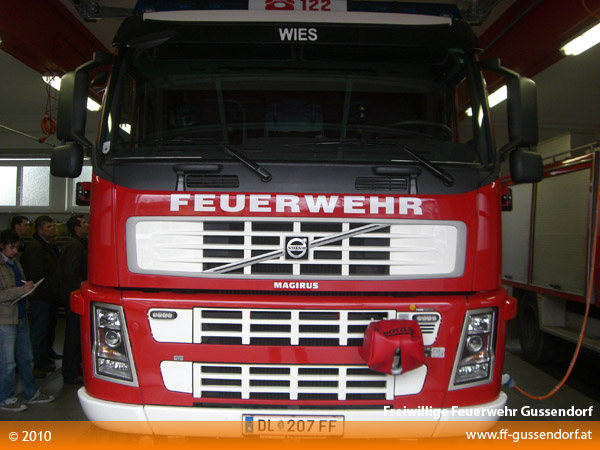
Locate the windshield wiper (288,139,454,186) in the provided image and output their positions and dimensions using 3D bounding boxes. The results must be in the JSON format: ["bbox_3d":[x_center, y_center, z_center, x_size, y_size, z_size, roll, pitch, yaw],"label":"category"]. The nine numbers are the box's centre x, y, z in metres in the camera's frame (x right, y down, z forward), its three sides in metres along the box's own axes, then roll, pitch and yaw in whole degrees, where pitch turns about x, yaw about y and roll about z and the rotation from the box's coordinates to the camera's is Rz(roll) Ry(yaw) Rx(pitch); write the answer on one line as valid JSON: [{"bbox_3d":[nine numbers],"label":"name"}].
[{"bbox_3d":[0.381,-0.337,3.570,0.900,0.240,0.100,1,-15,-3],"label":"windshield wiper"}]

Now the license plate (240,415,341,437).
[{"bbox_3d":[-0.033,1.044,3.430,0.525,0.117,0.020,1,13,0],"label":"license plate"}]

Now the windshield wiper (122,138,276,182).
[{"bbox_3d":[-0.567,-0.358,3.600,0.840,0.240,0.100,1,-15,6],"label":"windshield wiper"}]

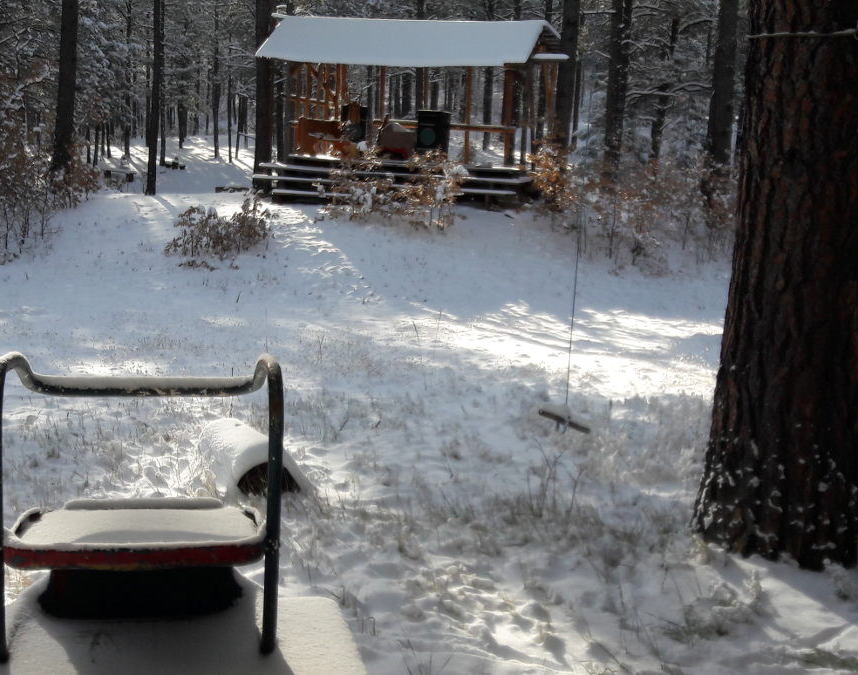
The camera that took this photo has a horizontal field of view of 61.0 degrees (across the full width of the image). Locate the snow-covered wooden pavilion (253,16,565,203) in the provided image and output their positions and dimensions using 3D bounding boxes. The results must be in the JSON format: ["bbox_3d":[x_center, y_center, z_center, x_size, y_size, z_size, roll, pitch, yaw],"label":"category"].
[{"bbox_3d":[-0.534,-5.252,16.867,6.297,4.152,4.012,5,12,13],"label":"snow-covered wooden pavilion"}]

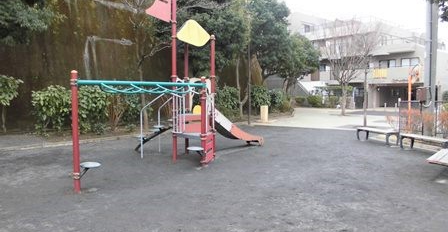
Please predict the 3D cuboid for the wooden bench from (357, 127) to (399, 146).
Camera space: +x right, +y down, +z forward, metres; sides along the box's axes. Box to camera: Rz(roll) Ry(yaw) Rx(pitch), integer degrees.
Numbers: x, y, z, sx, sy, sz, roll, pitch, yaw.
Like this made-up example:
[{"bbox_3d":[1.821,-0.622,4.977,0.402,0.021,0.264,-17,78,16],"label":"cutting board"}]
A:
[{"bbox_3d":[4.991,0.666,10.970,0.420,0.410,1.520,-1,3,-13],"label":"wooden bench"}]

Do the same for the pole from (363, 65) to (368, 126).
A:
[{"bbox_3d":[6.884,-0.927,16.326,0.130,2.952,0.130,1,4,23],"label":"pole"}]

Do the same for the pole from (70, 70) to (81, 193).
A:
[{"bbox_3d":[-2.337,0.259,5.322,0.100,1.950,0.100,3,4,40],"label":"pole"}]

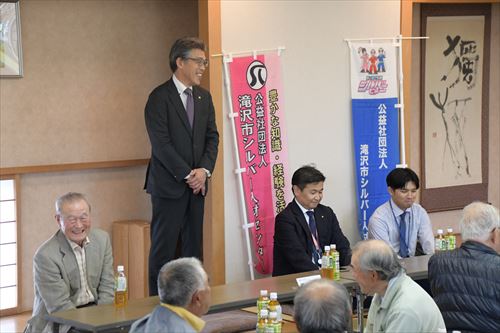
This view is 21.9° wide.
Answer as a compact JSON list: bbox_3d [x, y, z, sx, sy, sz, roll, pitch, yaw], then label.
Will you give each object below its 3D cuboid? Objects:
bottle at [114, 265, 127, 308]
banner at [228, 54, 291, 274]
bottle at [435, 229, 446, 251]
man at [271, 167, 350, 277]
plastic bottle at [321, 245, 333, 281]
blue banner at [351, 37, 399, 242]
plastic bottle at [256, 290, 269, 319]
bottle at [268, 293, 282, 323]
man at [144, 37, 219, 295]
[{"bbox_3d":[-0.662,0.615,6.628,0.066,0.208,0.066,0,5,0],"label":"bottle"},{"bbox_3d":[0.107,-0.014,8.949,0.500,1.530,0.060,-11,6,-40],"label":"banner"},{"bbox_3d":[1.166,0.494,7.910,0.066,0.208,0.066,-5,7,-41],"label":"bottle"},{"bbox_3d":[0.433,0.463,7.873,0.600,0.920,0.660,-5,7,-41],"label":"man"},{"bbox_3d":[0.436,0.554,7.258,0.066,0.208,0.066,0,5,0],"label":"plastic bottle"},{"bbox_3d":[0.961,-0.113,9.728,0.510,1.600,0.060,-7,5,-41],"label":"blue banner"},{"bbox_3d":[0.066,0.672,5.912,0.066,0.208,0.066,0,5,0],"label":"plastic bottle"},{"bbox_3d":[0.111,0.677,5.851,0.066,0.208,0.066,0,5,0],"label":"bottle"},{"bbox_3d":[-0.377,0.131,7.270,0.490,1.706,0.310,-4,6,-38],"label":"man"}]

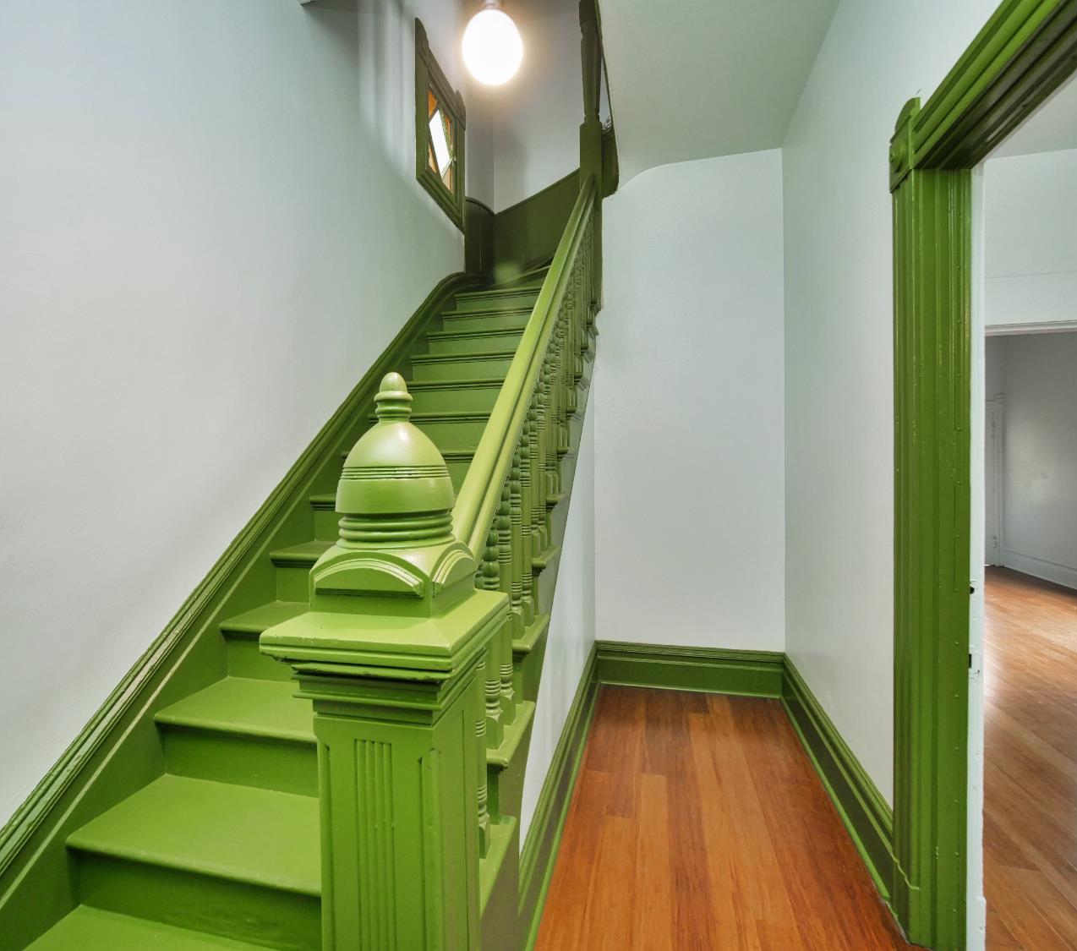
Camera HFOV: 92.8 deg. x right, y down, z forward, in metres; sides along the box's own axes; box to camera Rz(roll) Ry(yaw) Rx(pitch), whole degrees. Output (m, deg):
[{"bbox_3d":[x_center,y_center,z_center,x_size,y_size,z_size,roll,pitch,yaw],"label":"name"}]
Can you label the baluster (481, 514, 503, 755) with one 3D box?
[{"bbox_3d":[-0.120,0.390,1.325,0.047,0.617,0.047,0,1,13],"label":"baluster"}]

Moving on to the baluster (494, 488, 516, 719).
[{"bbox_3d":[-0.093,0.349,1.440,0.047,0.693,0.047,0,1,13],"label":"baluster"}]

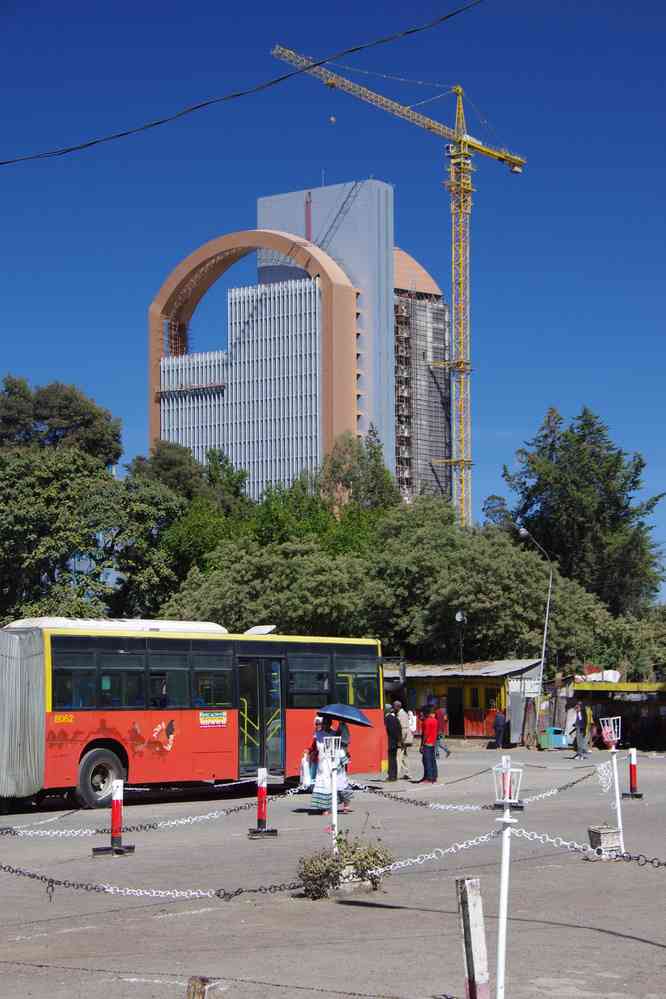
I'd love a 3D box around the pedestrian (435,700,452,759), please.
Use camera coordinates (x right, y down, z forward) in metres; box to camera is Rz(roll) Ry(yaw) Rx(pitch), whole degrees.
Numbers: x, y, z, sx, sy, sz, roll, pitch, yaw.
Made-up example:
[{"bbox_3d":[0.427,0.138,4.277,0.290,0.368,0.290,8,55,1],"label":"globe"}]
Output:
[{"bbox_3d":[3.308,6.875,62.300,0.500,1.745,0.500,-1,-6,6],"label":"pedestrian"}]

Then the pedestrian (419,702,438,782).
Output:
[{"bbox_3d":[2.102,5.375,45.800,0.380,1.728,0.500,0,-6,-6],"label":"pedestrian"}]

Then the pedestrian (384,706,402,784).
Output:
[{"bbox_3d":[1.321,5.411,46.200,0.380,1.720,0.500,1,-6,-17],"label":"pedestrian"}]

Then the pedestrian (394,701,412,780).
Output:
[{"bbox_3d":[1.592,5.432,47.000,0.380,1.762,0.500,-3,-6,26],"label":"pedestrian"}]

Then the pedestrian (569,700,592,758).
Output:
[{"bbox_3d":[7.364,6.935,62.300,0.520,1.745,0.420,-5,-7,40],"label":"pedestrian"}]

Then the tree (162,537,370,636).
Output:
[{"bbox_3d":[-2.780,5.874,87.000,8.800,8.654,8.000,0,-5,0],"label":"tree"}]

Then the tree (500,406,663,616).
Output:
[{"bbox_3d":[13.732,3.868,115.000,9.000,18.015,8.500,0,-5,0],"label":"tree"}]

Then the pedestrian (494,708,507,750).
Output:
[{"bbox_3d":[6.168,8.436,76.500,0.480,1.654,0.360,-1,-6,6],"label":"pedestrian"}]

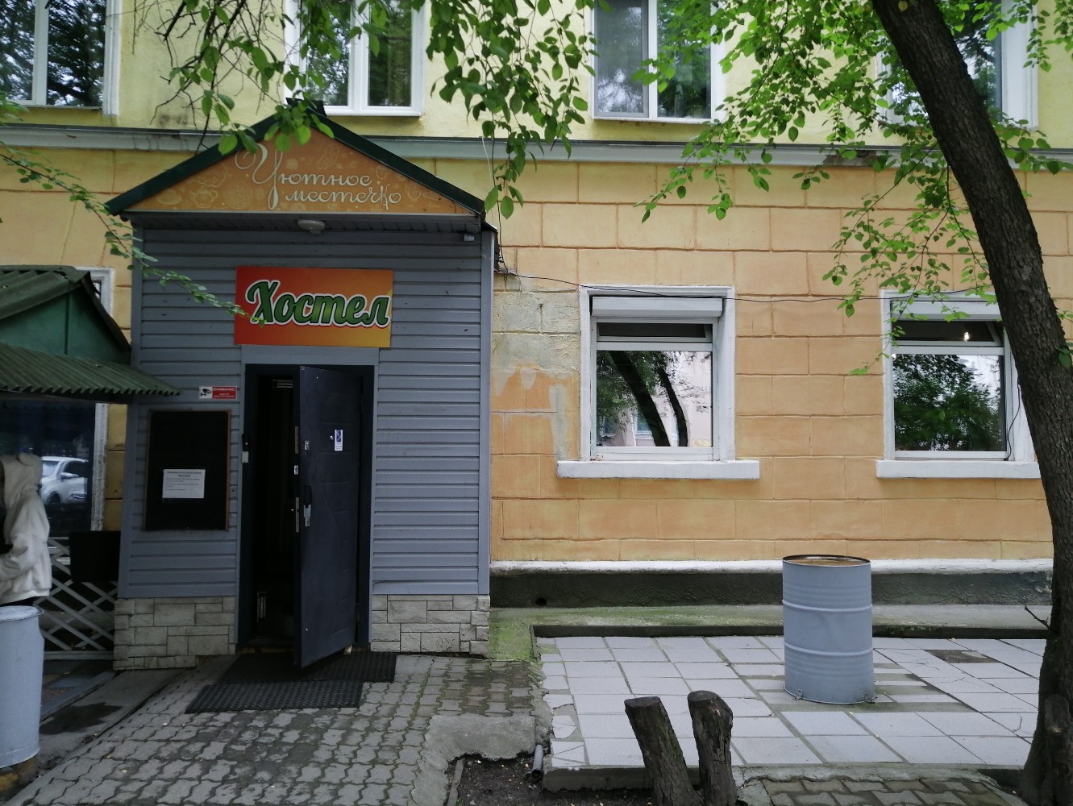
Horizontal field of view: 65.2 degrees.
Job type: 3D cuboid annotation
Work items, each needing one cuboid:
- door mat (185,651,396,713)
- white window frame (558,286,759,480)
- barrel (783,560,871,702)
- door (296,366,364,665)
[{"bbox_3d":[-1.528,1.816,5.532,1.190,0.030,1.240,1,-2,-8],"label":"door mat"},{"bbox_3d":[1.130,-0.194,7.891,1.869,1.814,0.260,1,-4,-3],"label":"white window frame"},{"bbox_3d":[1.960,1.490,5.618,0.600,0.860,0.600,0,-3,-3],"label":"barrel"},{"bbox_3d":[-1.462,0.759,5.874,0.060,1.980,0.830,-1,-4,15],"label":"door"}]

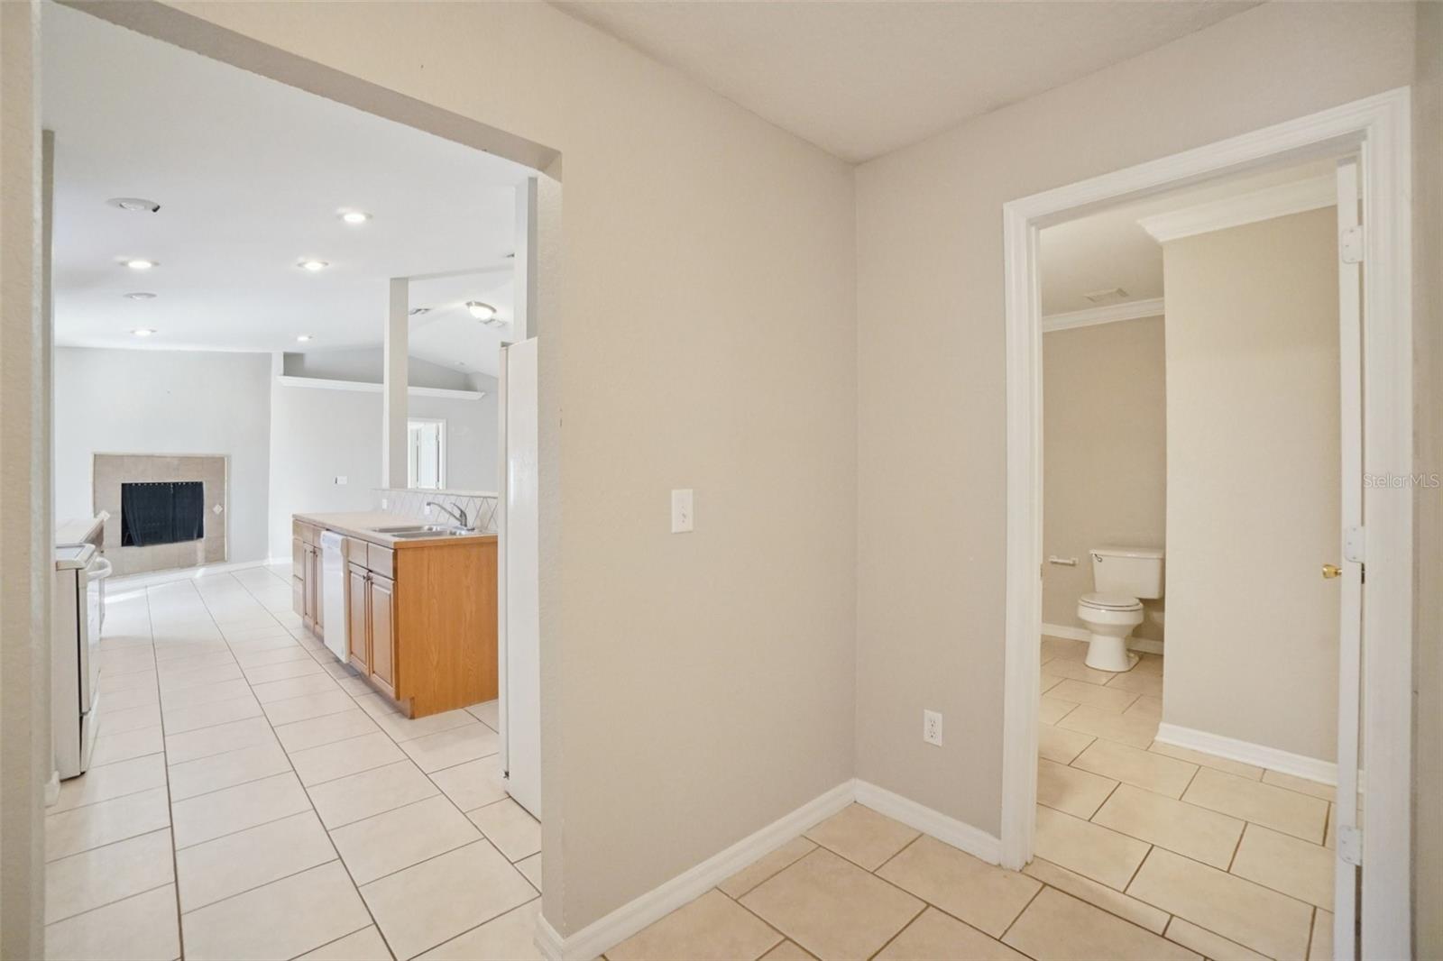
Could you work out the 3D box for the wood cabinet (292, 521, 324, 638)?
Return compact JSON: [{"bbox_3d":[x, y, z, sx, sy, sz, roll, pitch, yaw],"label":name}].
[{"bbox_3d":[-3.035,0.788,4.936,0.620,0.880,1.210,0,0,-44],"label":"wood cabinet"}]

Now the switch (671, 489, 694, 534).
[{"bbox_3d":[-0.112,0.089,1.742,0.074,0.120,0.013,0,0,-43],"label":"switch"}]

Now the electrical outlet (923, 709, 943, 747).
[{"bbox_3d":[0.726,0.849,2.058,0.010,0.114,0.070,0,0,-44],"label":"electrical outlet"}]

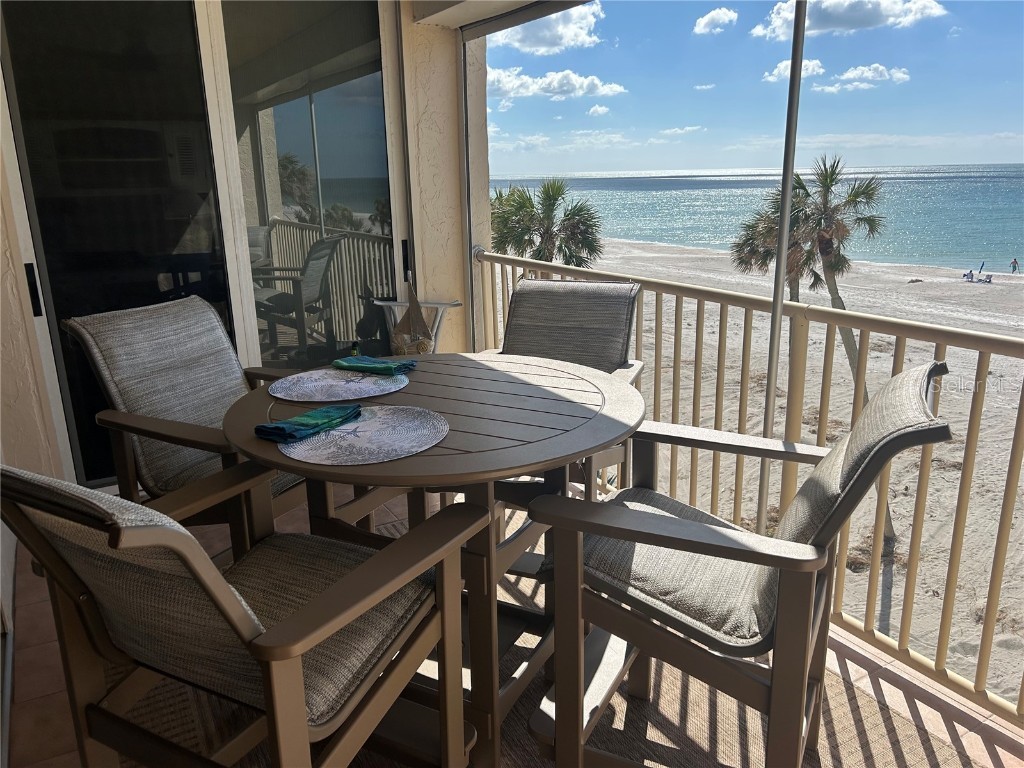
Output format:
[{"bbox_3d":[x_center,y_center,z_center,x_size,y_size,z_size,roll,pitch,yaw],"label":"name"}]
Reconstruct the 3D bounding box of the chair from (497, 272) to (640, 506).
[{"bbox_3d":[0.130,0.214,2.823,0.662,1.095,0.768,5,16,21],"label":"chair"}]

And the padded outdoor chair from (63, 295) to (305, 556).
[{"bbox_3d":[-0.924,0.312,2.546,0.768,1.095,0.662,7,17,28],"label":"padded outdoor chair"}]

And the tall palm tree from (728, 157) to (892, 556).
[{"bbox_3d":[8.354,-0.848,20.895,4.500,10.300,3.700,7,17,27],"label":"tall palm tree"}]

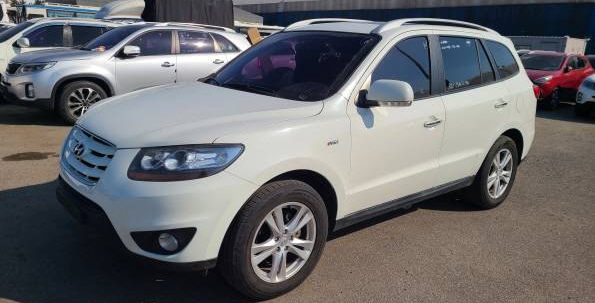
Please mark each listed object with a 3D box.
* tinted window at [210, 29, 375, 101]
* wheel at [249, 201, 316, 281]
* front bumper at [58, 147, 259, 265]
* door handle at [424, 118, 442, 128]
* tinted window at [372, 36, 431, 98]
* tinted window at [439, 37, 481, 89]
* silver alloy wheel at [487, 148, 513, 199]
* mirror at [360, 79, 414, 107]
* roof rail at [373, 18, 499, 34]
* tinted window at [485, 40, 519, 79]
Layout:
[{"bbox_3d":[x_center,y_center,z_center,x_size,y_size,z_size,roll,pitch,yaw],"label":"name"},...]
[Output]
[{"bbox_3d":[-0.120,-0.707,3.451,0.900,0.180,1.400,-43,36,-24],"label":"tinted window"},{"bbox_3d":[-0.123,0.521,2.692,0.490,0.490,0.170,-9,17,-40],"label":"wheel"},{"bbox_3d":[-1.075,0.212,2.863,0.770,0.660,1.860,-9,17,-40],"label":"front bumper"},{"bbox_3d":[1.010,-0.215,3.338,0.220,0.050,0.055,-9,17,-40],"label":"door handle"},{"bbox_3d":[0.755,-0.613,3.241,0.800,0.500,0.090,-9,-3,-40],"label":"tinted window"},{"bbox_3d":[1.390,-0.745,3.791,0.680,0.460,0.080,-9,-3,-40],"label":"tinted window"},{"bbox_3d":[1.932,0.207,4.416,0.490,0.490,0.170,-9,17,-40],"label":"silver alloy wheel"},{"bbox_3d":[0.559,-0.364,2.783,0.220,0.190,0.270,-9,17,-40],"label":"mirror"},{"bbox_3d":[1.246,-1.034,3.768,1.830,0.155,0.090,-9,17,-40],"label":"roof rail"},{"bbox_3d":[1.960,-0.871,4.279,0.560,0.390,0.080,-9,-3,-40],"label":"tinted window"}]

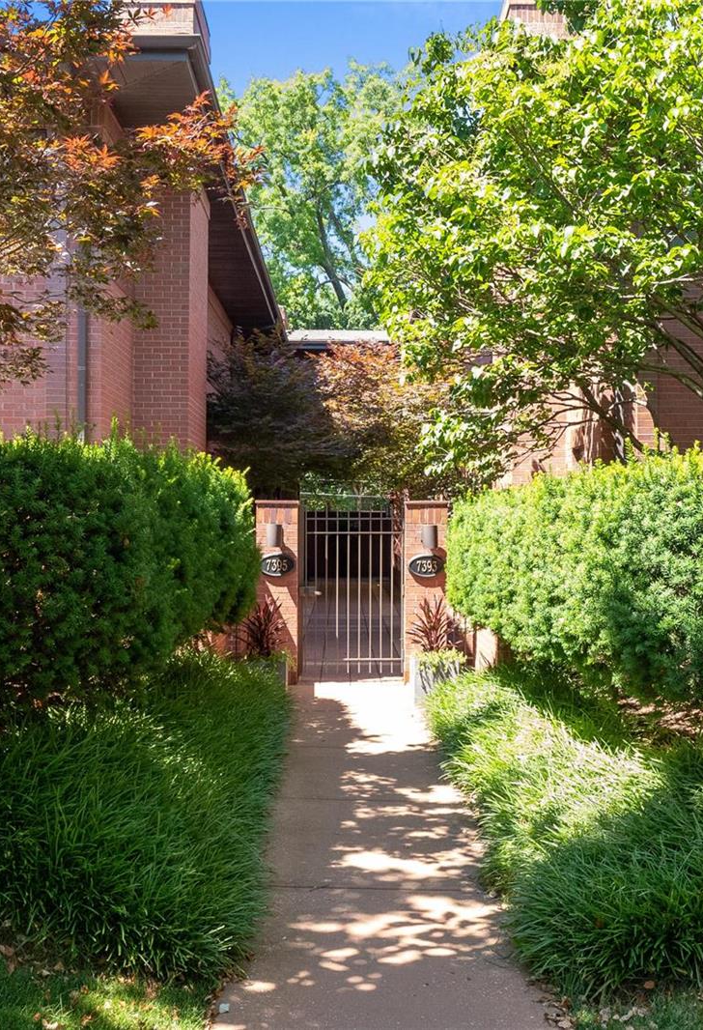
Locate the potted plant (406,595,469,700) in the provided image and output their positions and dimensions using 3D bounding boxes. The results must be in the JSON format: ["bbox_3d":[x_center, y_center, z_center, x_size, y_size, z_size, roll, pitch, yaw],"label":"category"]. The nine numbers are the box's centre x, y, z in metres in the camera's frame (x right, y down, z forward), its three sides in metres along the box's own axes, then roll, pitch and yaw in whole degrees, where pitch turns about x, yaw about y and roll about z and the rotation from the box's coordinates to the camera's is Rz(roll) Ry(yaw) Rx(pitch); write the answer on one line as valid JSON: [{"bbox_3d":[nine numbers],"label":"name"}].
[{"bbox_3d":[0.790,1.200,11.000,0.570,0.930,0.550,0,0,-1],"label":"potted plant"}]

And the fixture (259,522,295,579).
[{"bbox_3d":[-0.711,0.328,11.500,0.325,0.530,0.190,0,0,-1],"label":"fixture"}]

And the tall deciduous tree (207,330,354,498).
[{"bbox_3d":[-1.020,-0.450,16.800,2.300,4.200,2.400,0,0,-1],"label":"tall deciduous tree"}]

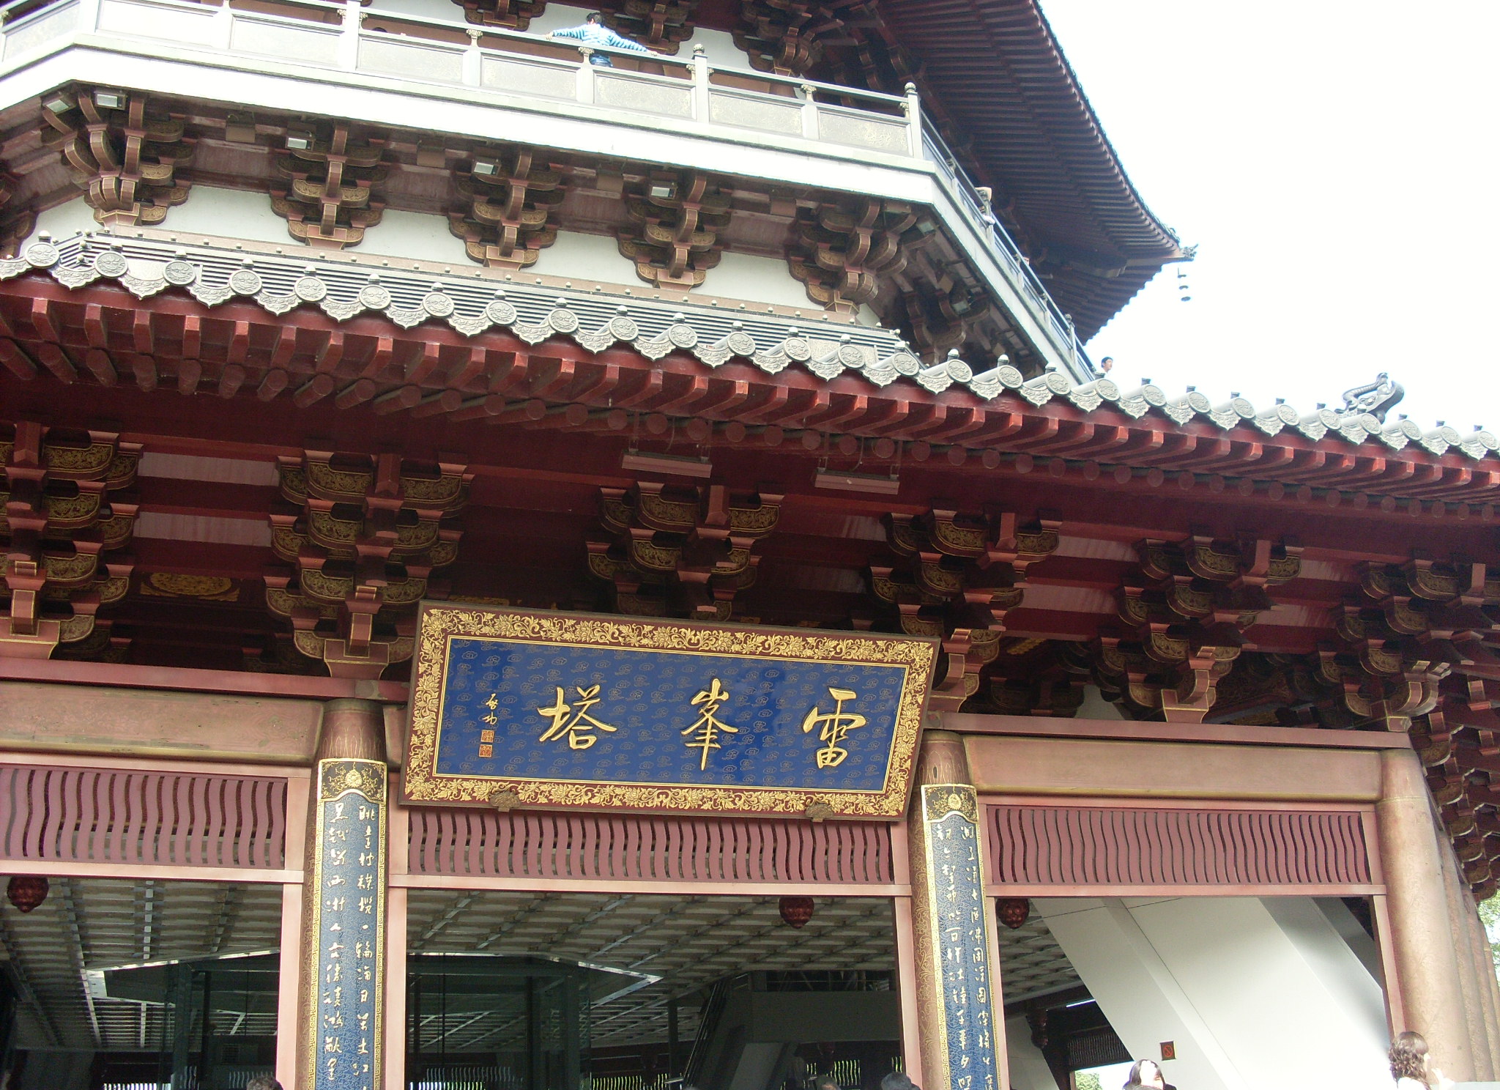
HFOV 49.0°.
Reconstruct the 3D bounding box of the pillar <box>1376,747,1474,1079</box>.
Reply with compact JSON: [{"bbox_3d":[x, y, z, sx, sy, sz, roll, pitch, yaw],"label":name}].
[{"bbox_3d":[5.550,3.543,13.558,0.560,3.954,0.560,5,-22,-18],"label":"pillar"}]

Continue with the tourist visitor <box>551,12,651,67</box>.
[{"bbox_3d":[-1.795,-5.740,19.834,1.380,1.680,0.450,5,-22,-18],"label":"tourist visitor"}]

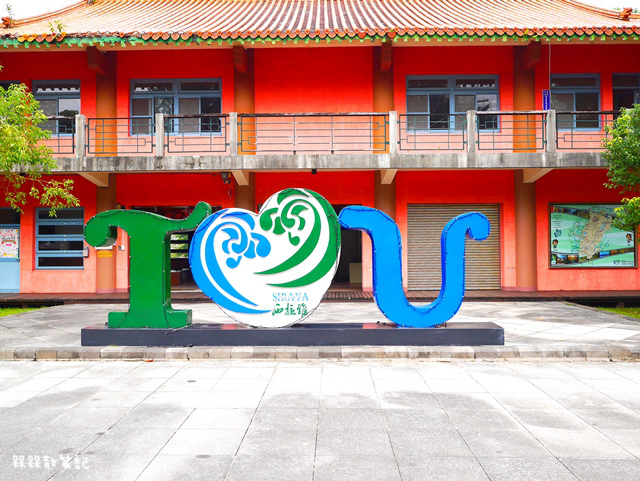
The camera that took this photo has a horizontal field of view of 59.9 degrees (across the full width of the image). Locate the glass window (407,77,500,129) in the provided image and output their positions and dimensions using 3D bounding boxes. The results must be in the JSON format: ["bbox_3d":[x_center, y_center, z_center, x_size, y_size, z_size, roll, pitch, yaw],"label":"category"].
[{"bbox_3d":[3.765,-3.874,15.803,2.614,1.595,0.120,0,0,1],"label":"glass window"}]

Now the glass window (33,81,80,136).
[{"bbox_3d":[-7.574,-3.802,16.030,1.406,1.621,0.120,0,0,1],"label":"glass window"}]

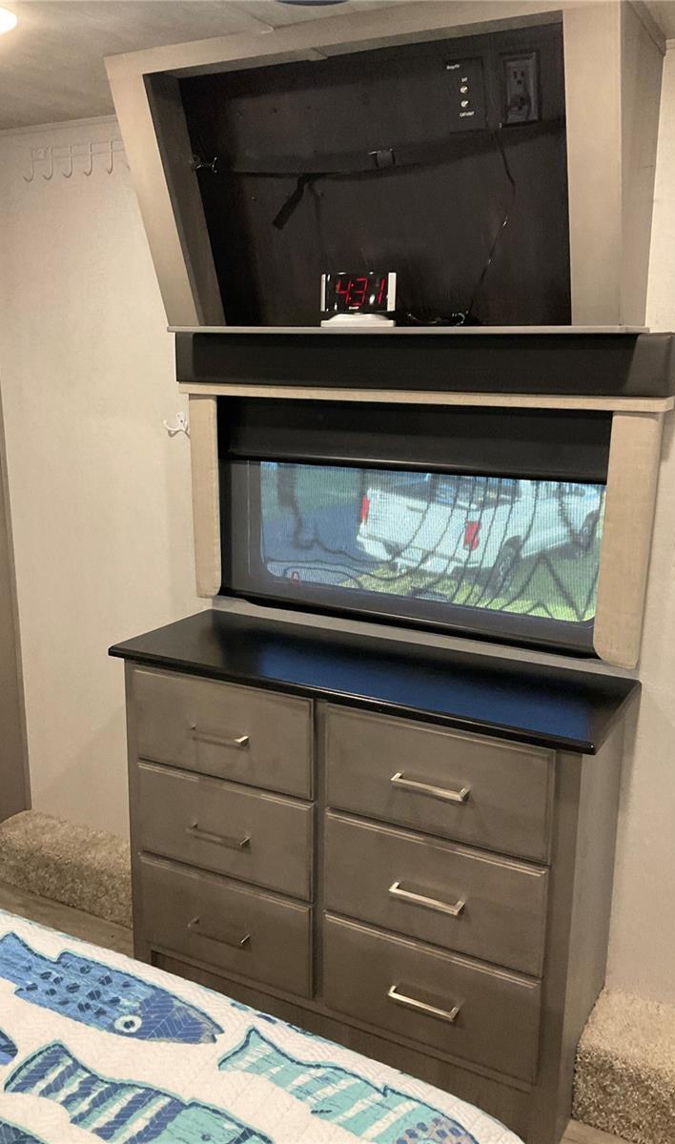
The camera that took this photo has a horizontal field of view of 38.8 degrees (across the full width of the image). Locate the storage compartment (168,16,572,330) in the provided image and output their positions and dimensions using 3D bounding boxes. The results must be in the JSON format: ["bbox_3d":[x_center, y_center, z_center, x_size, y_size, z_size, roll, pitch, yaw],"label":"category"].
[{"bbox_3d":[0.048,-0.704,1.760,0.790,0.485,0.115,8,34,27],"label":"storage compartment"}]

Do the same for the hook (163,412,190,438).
[{"bbox_3d":[-0.387,-0.361,2.307,0.068,0.044,0.028,8,15,27],"label":"hook"}]

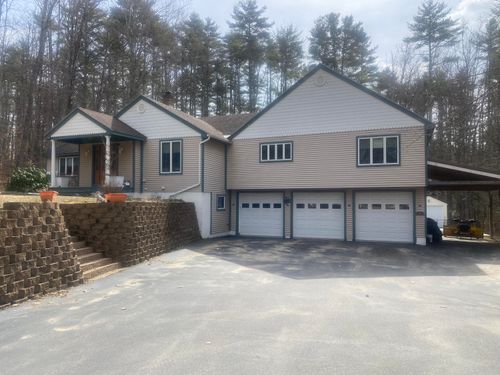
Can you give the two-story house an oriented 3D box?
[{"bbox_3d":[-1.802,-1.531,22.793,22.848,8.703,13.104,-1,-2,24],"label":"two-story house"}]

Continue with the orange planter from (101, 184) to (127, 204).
[{"bbox_3d":[-4.005,0.207,11.100,0.660,0.550,0.400,0,-2,6],"label":"orange planter"}]

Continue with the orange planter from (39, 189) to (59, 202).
[{"bbox_3d":[-4.159,0.169,7.750,0.330,0.290,0.300,0,-2,-6],"label":"orange planter"}]

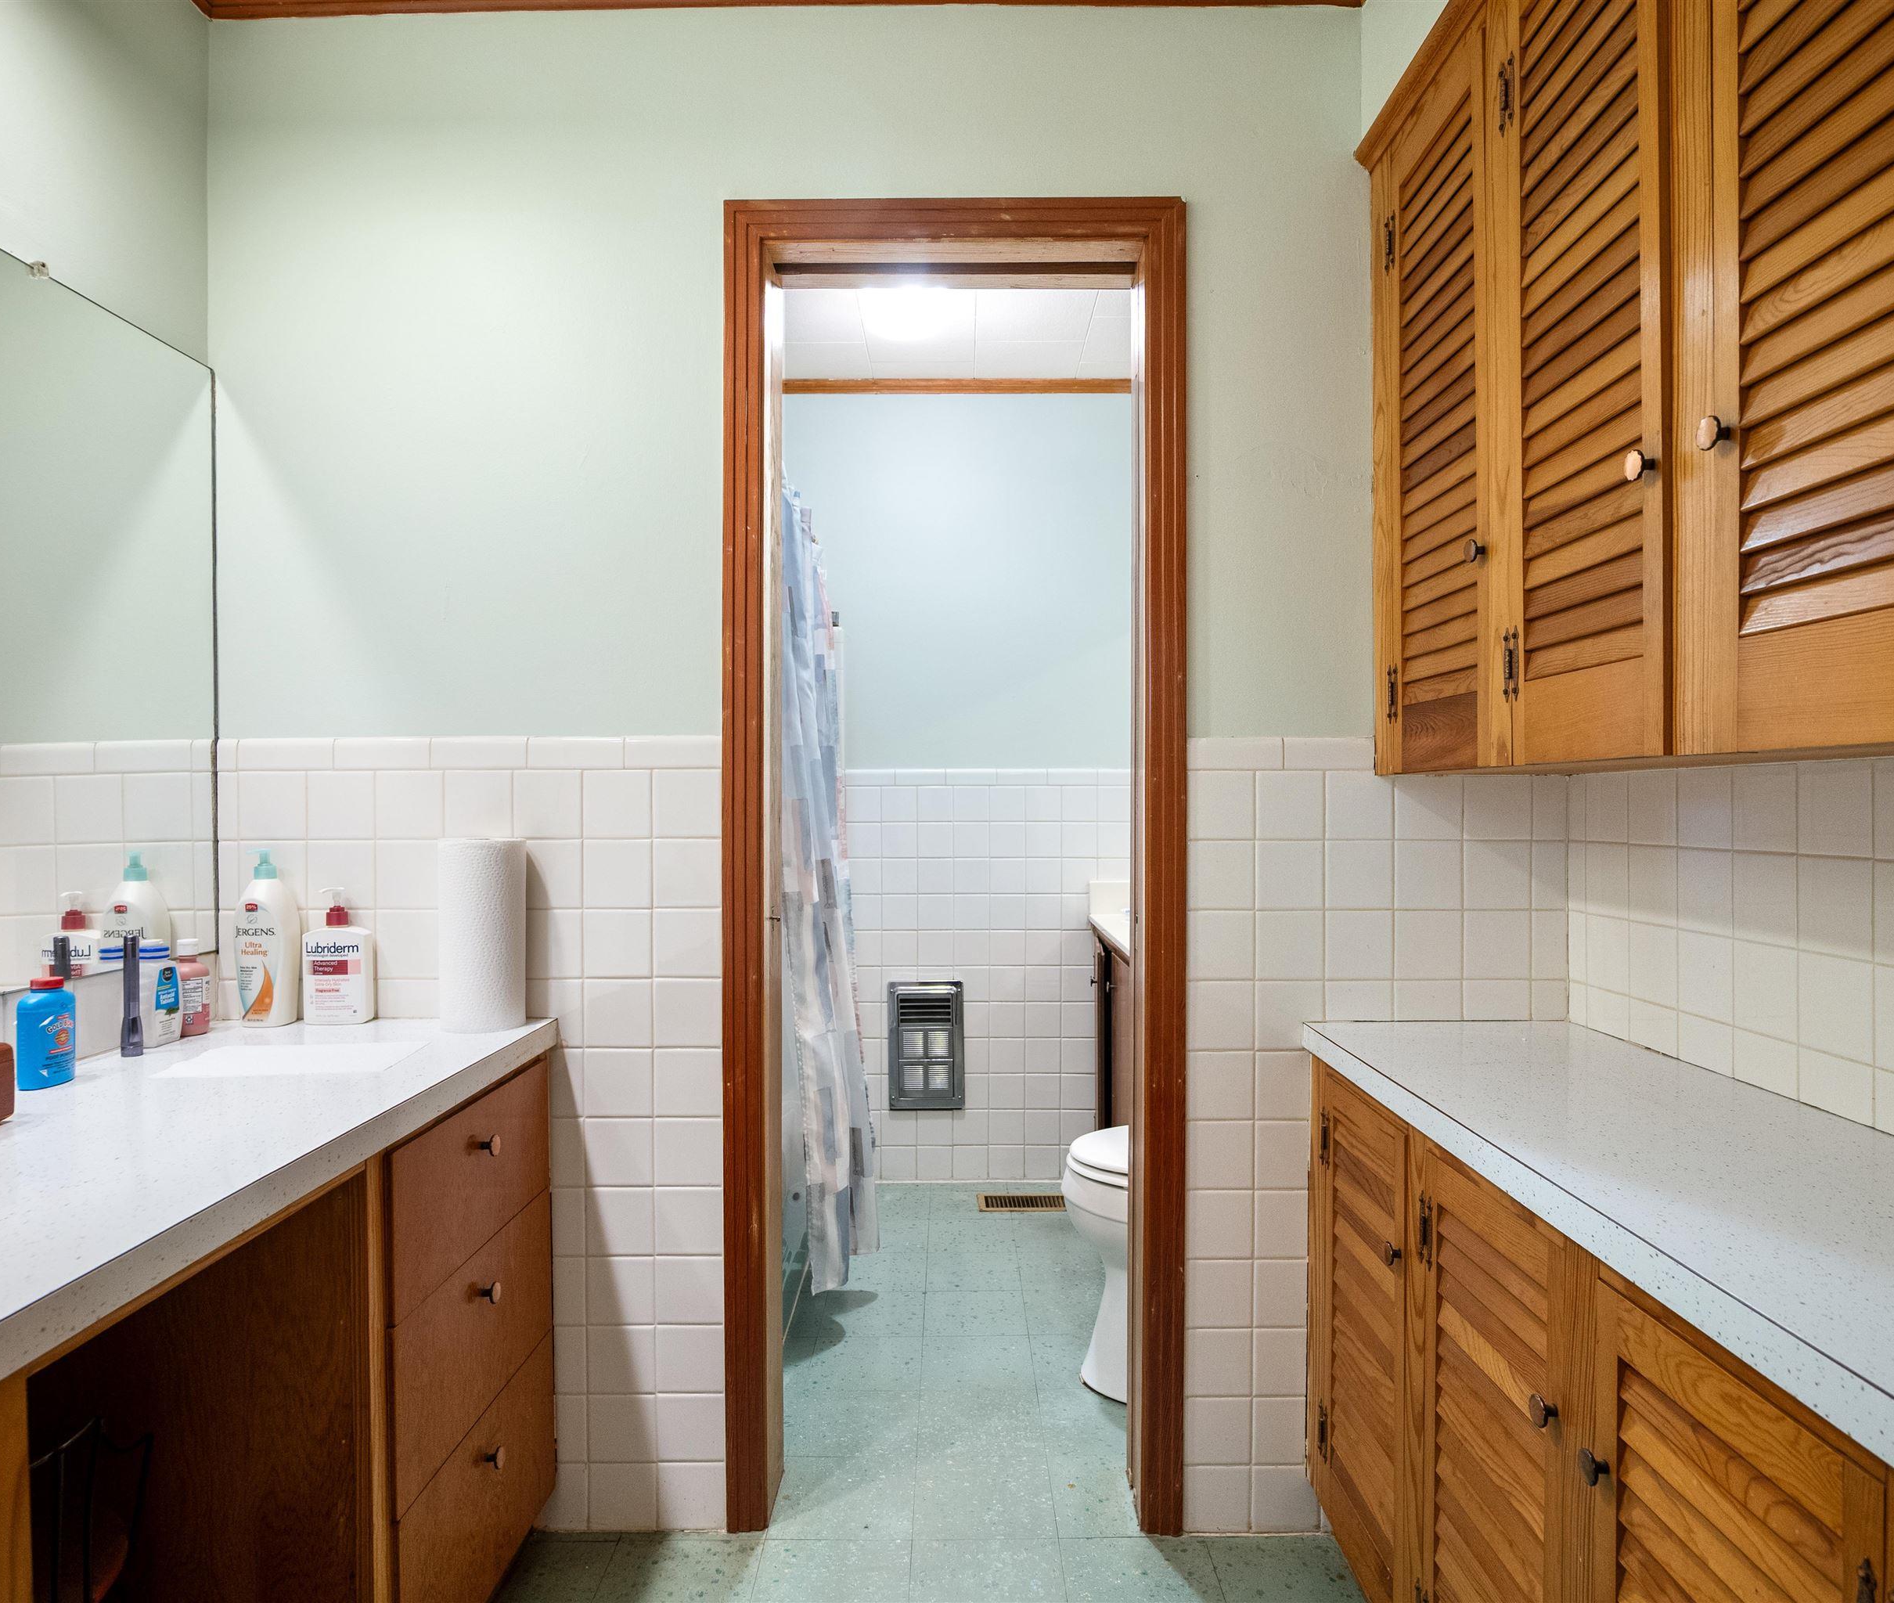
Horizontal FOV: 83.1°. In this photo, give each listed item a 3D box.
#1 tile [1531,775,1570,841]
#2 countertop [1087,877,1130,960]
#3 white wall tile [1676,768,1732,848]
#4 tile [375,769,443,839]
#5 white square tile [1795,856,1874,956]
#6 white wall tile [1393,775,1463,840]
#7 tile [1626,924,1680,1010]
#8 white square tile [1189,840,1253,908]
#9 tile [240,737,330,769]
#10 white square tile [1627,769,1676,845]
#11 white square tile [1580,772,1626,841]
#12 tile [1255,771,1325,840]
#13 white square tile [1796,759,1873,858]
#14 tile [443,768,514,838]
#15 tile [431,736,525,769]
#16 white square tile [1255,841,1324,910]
[{"bbox_3d":[0.950,0.008,1.685,0.056,0.108,0.010,0,0,0],"label":"tile"},{"bbox_3d":[0.709,0.322,2.890,0.530,0.140,0.800,0,0,0],"label":"countertop"},{"bbox_3d":[0.983,0.008,1.379,0.010,0.110,0.098,0,0,0],"label":"white wall tile"},{"bbox_3d":[-0.853,0.006,1.705,0.109,0.109,0.009,0,0,0],"label":"tile"},{"bbox_3d":[0.996,0.118,1.193,0.009,0.109,0.102,0,0,0],"label":"white square tile"},{"bbox_3d":[0.765,0.007,1.702,0.107,0.109,0.010,0,0,0],"label":"white wall tile"},{"bbox_3d":[0.984,0.228,1.482,0.009,0.108,0.104,0,0,0],"label":"tile"},{"bbox_3d":[0.432,0.116,1.685,0.102,0.107,0.010,0,0,0],"label":"white square tile"},{"bbox_3d":[-1.038,-0.075,1.685,0.148,0.053,0.010,0,0,0],"label":"tile"},{"bbox_3d":[0.997,0.007,1.502,0.009,0.109,0.102,0,0,0],"label":"white square tile"},{"bbox_3d":[0.997,0.007,1.605,0.009,0.109,0.102,0,0,0],"label":"white square tile"},{"bbox_3d":[0.544,0.008,1.702,0.109,0.109,0.009,0,0,0],"label":"tile"},{"bbox_3d":[0.993,0.007,1.189,0.010,0.108,0.103,0,0,0],"label":"white square tile"},{"bbox_3d":[-0.741,0.006,1.692,0.108,0.108,0.009,0,0,0],"label":"tile"},{"bbox_3d":[-0.743,-0.077,1.702,0.151,0.050,0.010,0,0,0],"label":"tile"},{"bbox_3d":[0.544,0.119,1.702,0.109,0.109,0.009,0,0,0],"label":"white square tile"}]

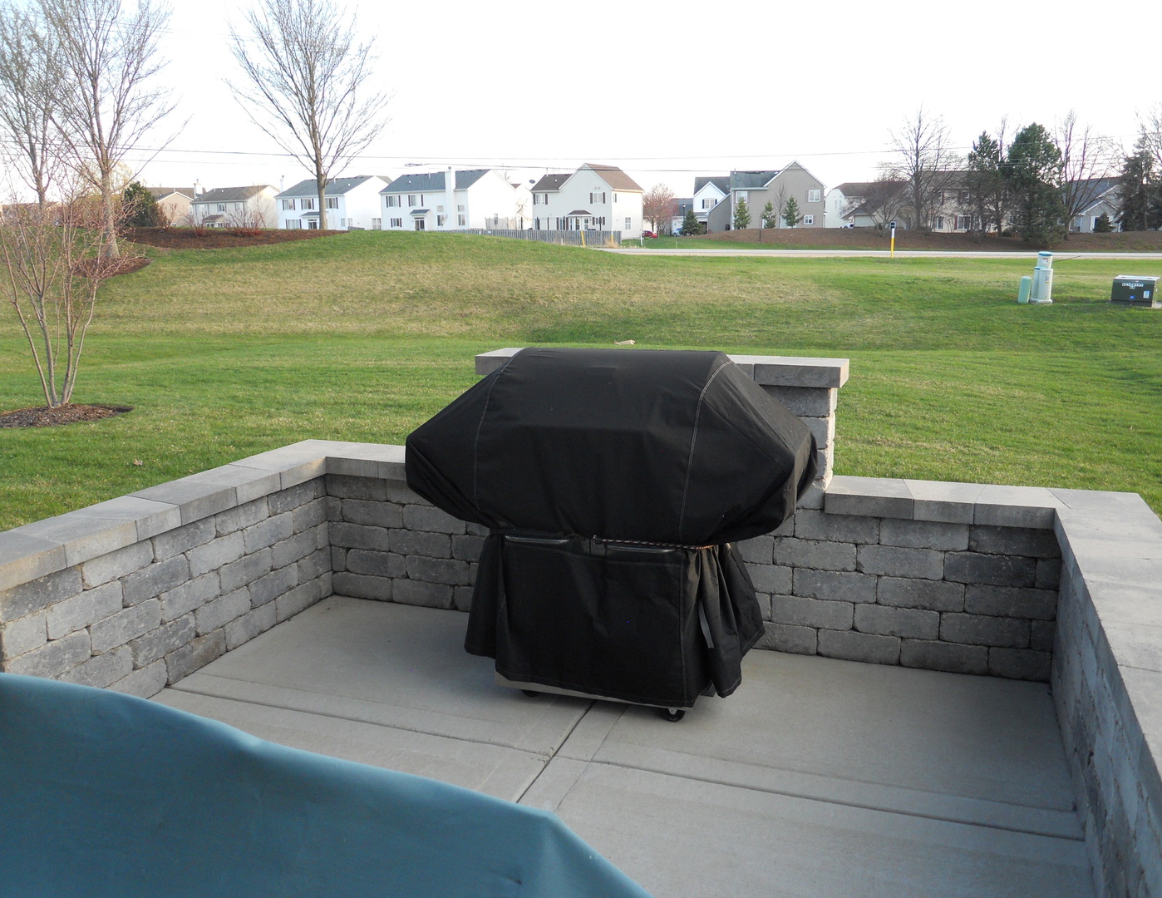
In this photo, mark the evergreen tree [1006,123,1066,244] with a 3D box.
[{"bbox_3d":[27.693,-16.098,58.972,3.750,7.150,3.750,5,14,24],"label":"evergreen tree"}]

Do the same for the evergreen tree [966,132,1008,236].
[{"bbox_3d":[27.214,-17.829,65.000,2.664,6.914,2.664,4,14,22],"label":"evergreen tree"}]

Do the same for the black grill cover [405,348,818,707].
[{"bbox_3d":[0.100,0.233,3.399,1.362,1.147,0.643,4,13,20],"label":"black grill cover"}]

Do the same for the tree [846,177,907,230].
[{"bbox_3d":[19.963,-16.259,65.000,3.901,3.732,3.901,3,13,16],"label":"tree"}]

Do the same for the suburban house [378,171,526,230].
[{"bbox_3d":[-17.128,-31.535,124.968,14.090,8.300,10.630,7,15,30],"label":"suburban house"}]

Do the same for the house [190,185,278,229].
[{"bbox_3d":[-51.812,-36.252,147.923,12.890,8.200,9.040,7,15,32],"label":"house"}]

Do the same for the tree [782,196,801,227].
[{"bbox_3d":[19.851,-22.322,91.377,1.900,3.000,1.900,2,13,12],"label":"tree"}]

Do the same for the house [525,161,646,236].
[{"bbox_3d":[1.111,-29.805,117.512,10.860,8.800,10.460,5,14,25],"label":"house"}]

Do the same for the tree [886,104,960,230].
[{"bbox_3d":[24.710,-20.248,70.000,4.973,8.961,4.973,4,14,18],"label":"tree"}]

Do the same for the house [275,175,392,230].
[{"bbox_3d":[-34.076,-34.264,137.498,12.800,8.300,11.000,7,15,32],"label":"house"}]

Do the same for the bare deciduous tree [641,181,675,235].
[{"bbox_3d":[11.494,-36.062,145.668,5.700,7.920,5.700,0,13,4],"label":"bare deciduous tree"}]

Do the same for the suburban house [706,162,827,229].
[{"bbox_3d":[21.651,-28.541,111.463,13.200,8.300,11.500,2,13,13],"label":"suburban house"}]

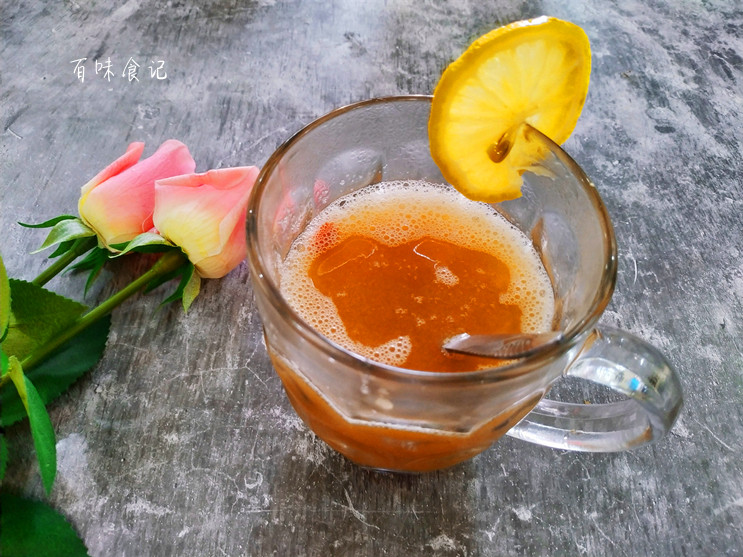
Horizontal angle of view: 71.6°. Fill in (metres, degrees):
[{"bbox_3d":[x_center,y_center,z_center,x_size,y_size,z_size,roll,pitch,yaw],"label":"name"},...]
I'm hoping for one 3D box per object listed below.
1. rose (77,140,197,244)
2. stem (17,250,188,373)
[{"bbox_3d":[-0.099,-0.036,0.221,0.035,0.035,0.053,25,64,14],"label":"rose"},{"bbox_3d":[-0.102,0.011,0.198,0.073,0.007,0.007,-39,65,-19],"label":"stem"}]

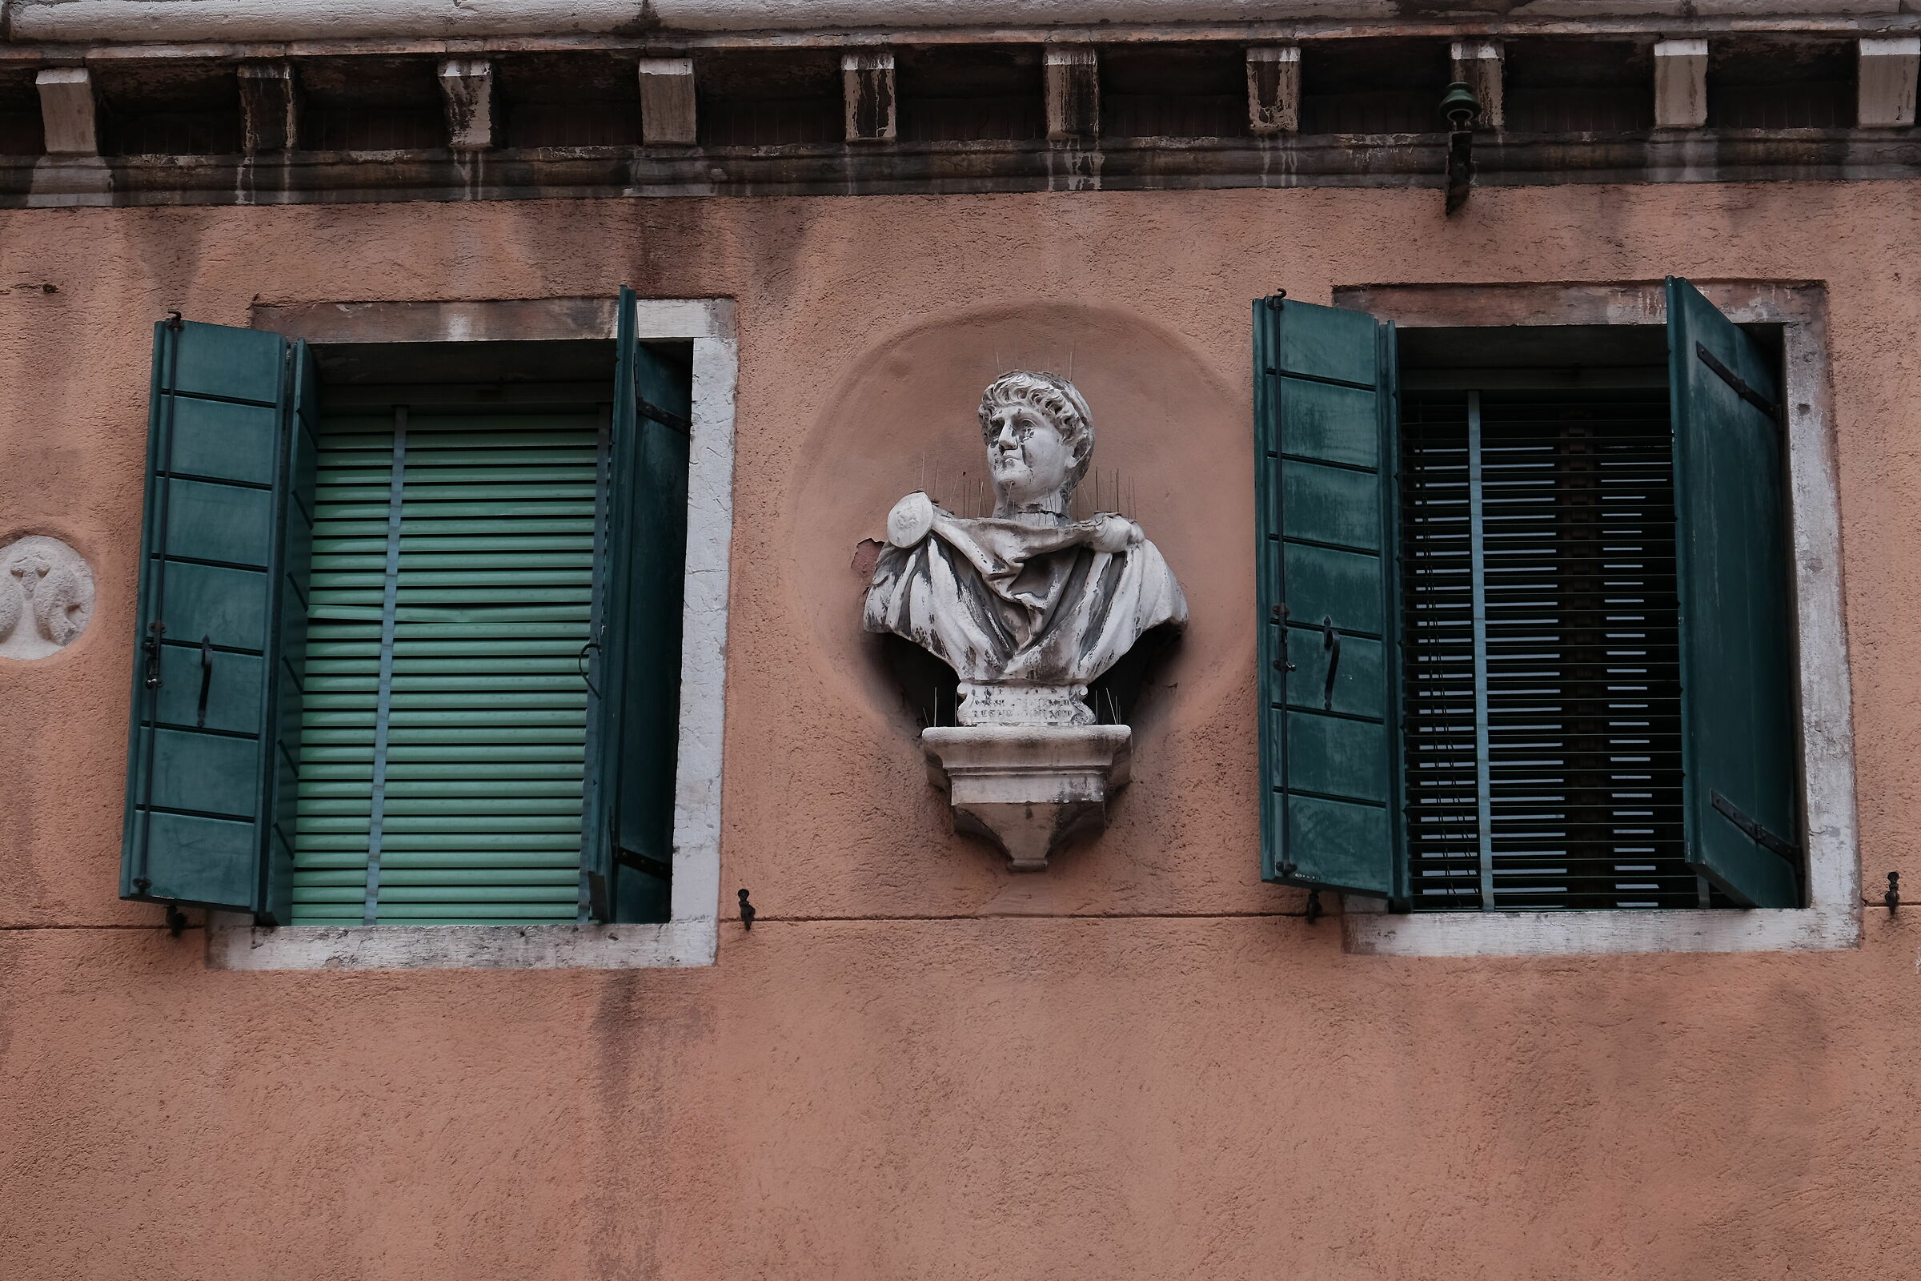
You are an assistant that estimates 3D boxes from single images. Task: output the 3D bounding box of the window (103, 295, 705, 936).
[{"bbox_3d":[-1.089,-0.044,12.531,1.090,1.305,0.360,-1,-25,3],"label":"window"}]

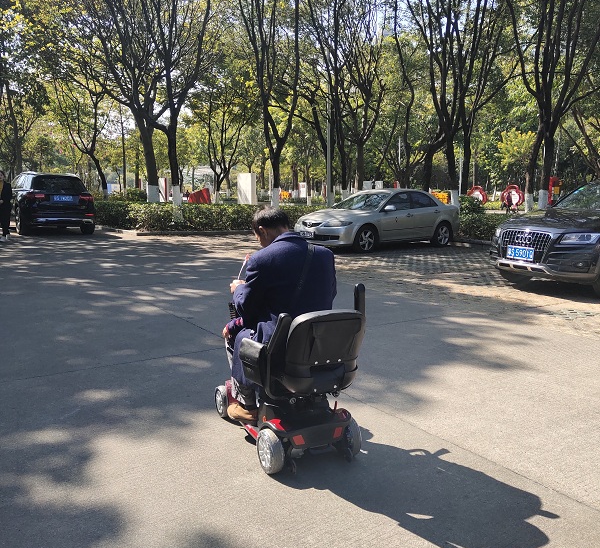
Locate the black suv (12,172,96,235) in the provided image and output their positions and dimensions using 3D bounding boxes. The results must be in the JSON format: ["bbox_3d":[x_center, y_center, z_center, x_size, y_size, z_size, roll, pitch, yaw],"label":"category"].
[{"bbox_3d":[-7.253,-2.007,19.053,1.900,1.640,4.680,-5,9,-30],"label":"black suv"}]

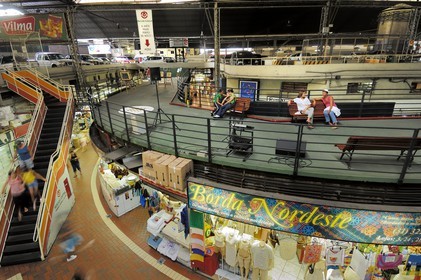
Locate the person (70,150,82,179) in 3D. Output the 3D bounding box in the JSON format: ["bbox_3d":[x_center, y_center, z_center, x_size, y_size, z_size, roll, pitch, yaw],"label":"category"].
[{"bbox_3d":[-6.636,1.076,10.564,0.500,1.660,0.400,-5,21,-11],"label":"person"}]

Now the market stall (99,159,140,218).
[{"bbox_3d":[-3.882,1.869,8.940,1.020,1.200,2.500,-17,25,-35],"label":"market stall"}]

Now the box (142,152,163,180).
[{"bbox_3d":[-1.573,0.664,5.877,0.516,0.605,0.350,8,22,23],"label":"box"}]

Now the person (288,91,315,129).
[{"bbox_3d":[3.364,-1.121,7.741,0.740,1.250,0.780,-3,21,-5],"label":"person"}]

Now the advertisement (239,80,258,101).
[{"bbox_3d":[2.109,-2.634,11.524,0.980,1.159,0.080,7,22,21],"label":"advertisement"}]

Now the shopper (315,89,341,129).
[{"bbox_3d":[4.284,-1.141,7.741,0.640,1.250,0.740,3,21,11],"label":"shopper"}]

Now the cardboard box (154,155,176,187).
[{"bbox_3d":[-1.156,0.785,5.529,0.350,0.605,0.516,6,22,18],"label":"cardboard box"}]

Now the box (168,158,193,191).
[{"bbox_3d":[-0.752,0.849,5.336,0.350,0.605,0.516,8,22,22],"label":"box"}]

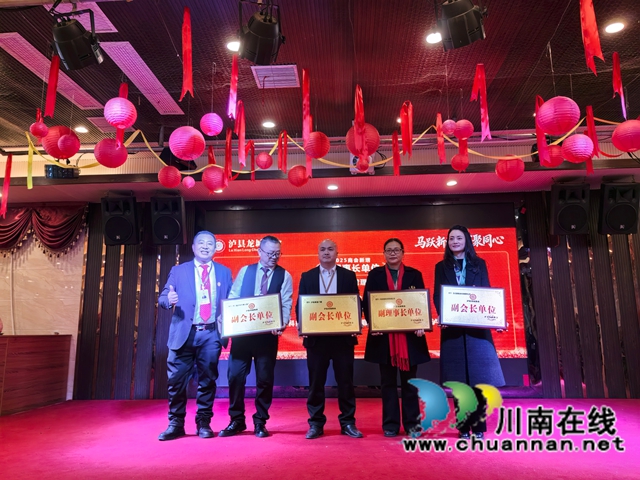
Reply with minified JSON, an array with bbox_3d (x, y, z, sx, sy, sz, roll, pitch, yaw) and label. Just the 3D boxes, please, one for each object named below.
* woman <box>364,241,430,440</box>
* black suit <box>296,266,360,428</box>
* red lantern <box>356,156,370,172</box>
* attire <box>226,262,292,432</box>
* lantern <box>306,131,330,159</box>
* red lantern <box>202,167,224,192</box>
[{"bbox_3d":[0.635,0.779,4.191,0.540,1.618,0.380,-2,-11,7],"label":"woman"},{"bbox_3d":[0.077,0.887,4.244,0.550,1.374,0.340,-1,-10,3],"label":"black suit"},{"bbox_3d":[0.428,-0.739,4.950,0.122,0.122,0.122,-1,-11,3],"label":"red lantern"},{"bbox_3d":[-0.504,0.901,4.349,0.570,1.420,0.380,0,-11,-2],"label":"attire"},{"bbox_3d":[-0.020,-0.926,4.880,0.250,0.250,0.250,-1,-11,3],"label":"lantern"},{"bbox_3d":[-0.931,-0.539,4.400,0.205,0.205,0.205,-1,-10,3],"label":"red lantern"}]

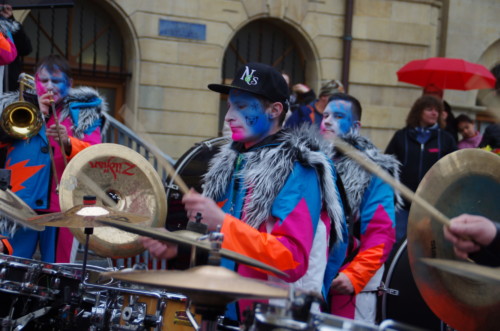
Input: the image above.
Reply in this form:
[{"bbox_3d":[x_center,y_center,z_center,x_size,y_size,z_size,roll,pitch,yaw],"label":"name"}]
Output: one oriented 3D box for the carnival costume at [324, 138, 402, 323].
[{"bbox_3d":[0.485,0.280,5.750,0.420,0.900,0.600,1,3,-44],"label":"carnival costume"}]

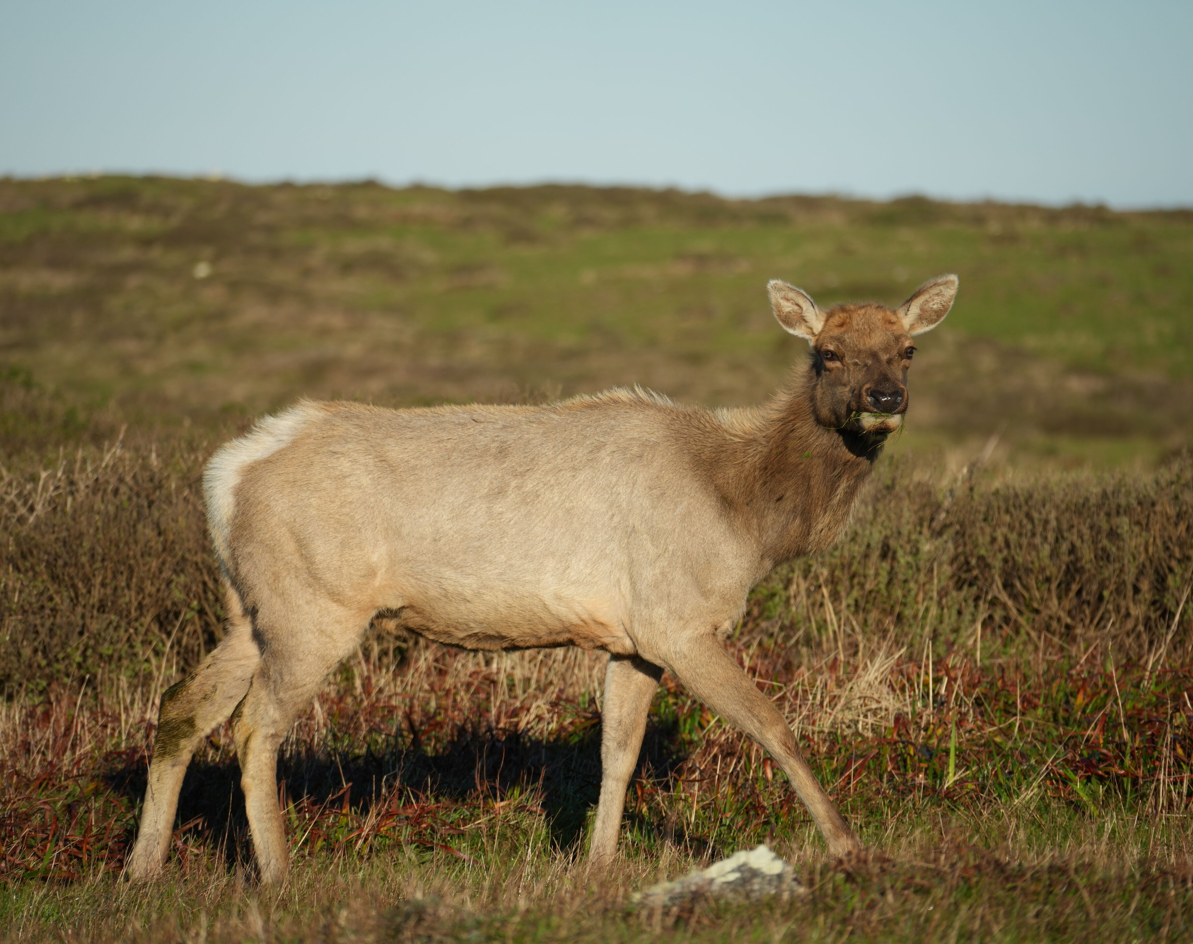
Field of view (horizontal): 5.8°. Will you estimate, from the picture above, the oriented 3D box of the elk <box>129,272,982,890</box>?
[{"bbox_3d":[-0.126,0.257,27.400,1.930,1.450,0.550,0,1,-7],"label":"elk"}]

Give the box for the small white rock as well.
[{"bbox_3d":[0.267,0.892,25.900,0.370,0.150,0.270,0,1,0],"label":"small white rock"}]

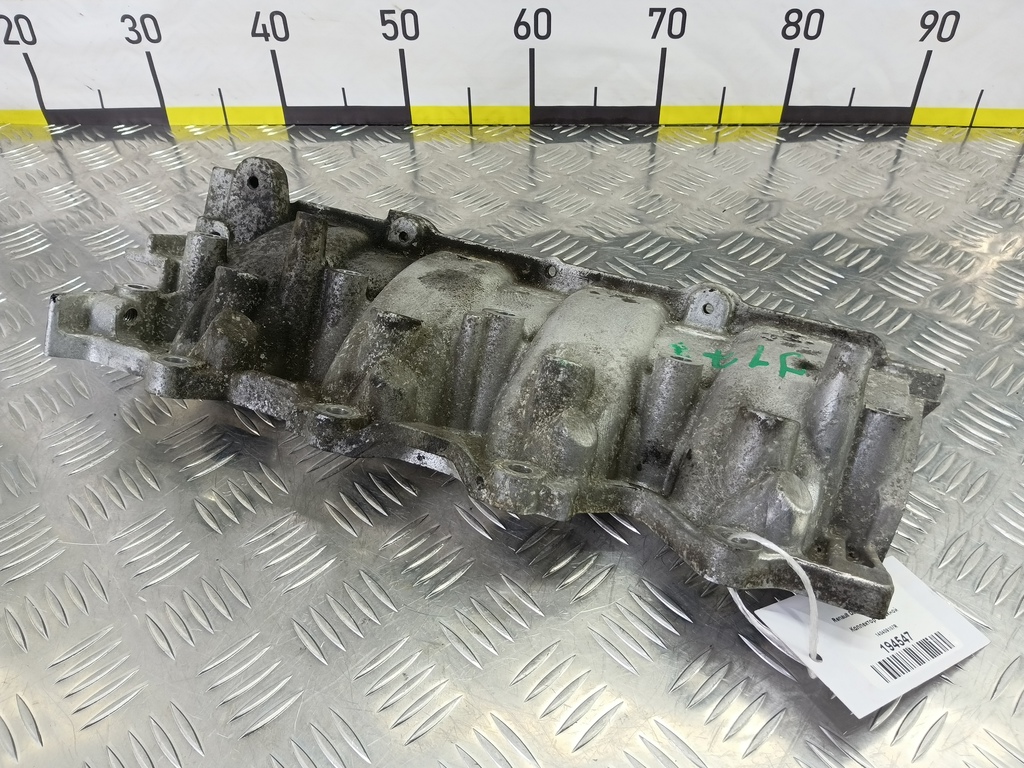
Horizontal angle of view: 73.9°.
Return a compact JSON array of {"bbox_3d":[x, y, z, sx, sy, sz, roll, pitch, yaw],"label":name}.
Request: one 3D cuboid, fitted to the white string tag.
[{"bbox_3d":[0.140,0.092,0.260,0.089,0.003,0.047,-7,37,-31],"label":"white string tag"}]

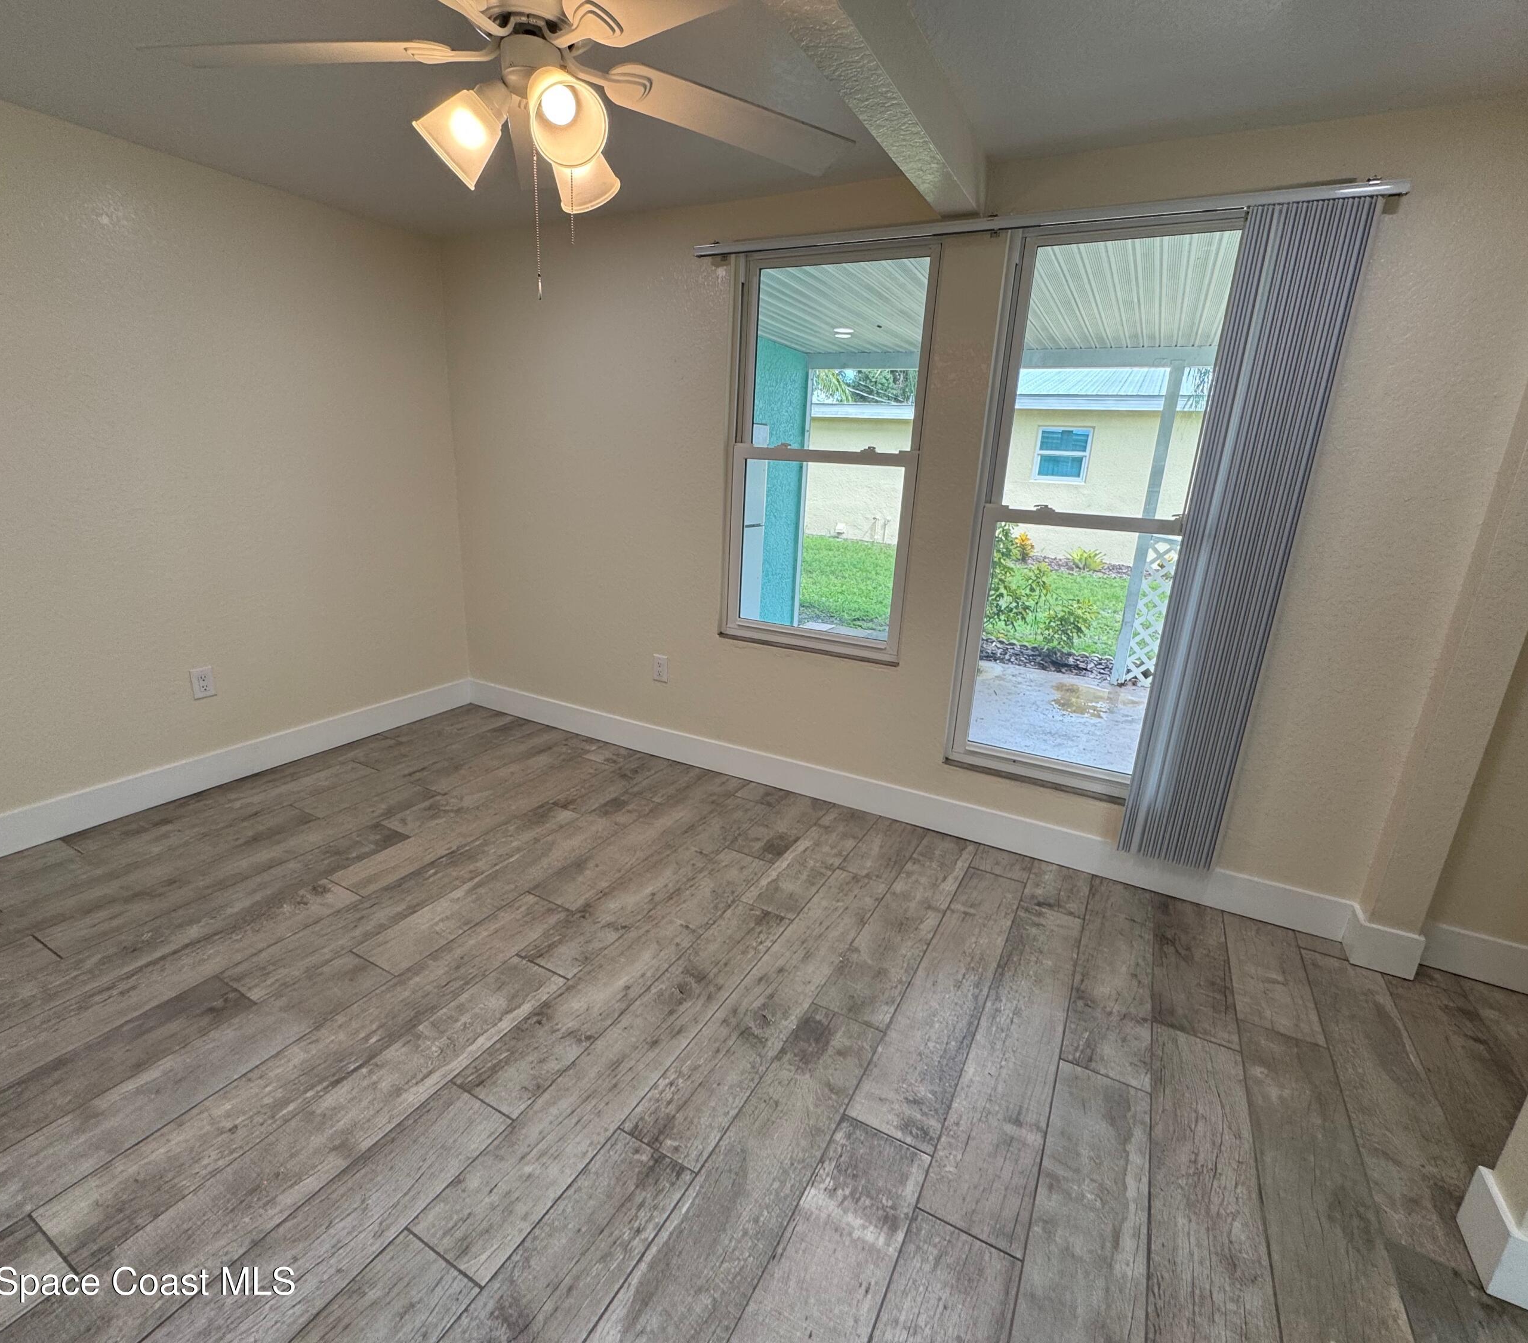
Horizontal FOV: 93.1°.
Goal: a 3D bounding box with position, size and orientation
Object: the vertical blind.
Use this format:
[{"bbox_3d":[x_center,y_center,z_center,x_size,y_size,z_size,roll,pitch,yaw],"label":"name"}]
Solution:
[{"bbox_3d":[1.412,-0.307,2.208,0.279,1.938,0.090,11,18,26],"label":"vertical blind"}]

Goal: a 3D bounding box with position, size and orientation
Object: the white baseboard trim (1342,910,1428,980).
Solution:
[{"bbox_3d":[1.907,0.831,2.231,0.151,0.141,0.122,11,18,26],"label":"white baseboard trim"}]

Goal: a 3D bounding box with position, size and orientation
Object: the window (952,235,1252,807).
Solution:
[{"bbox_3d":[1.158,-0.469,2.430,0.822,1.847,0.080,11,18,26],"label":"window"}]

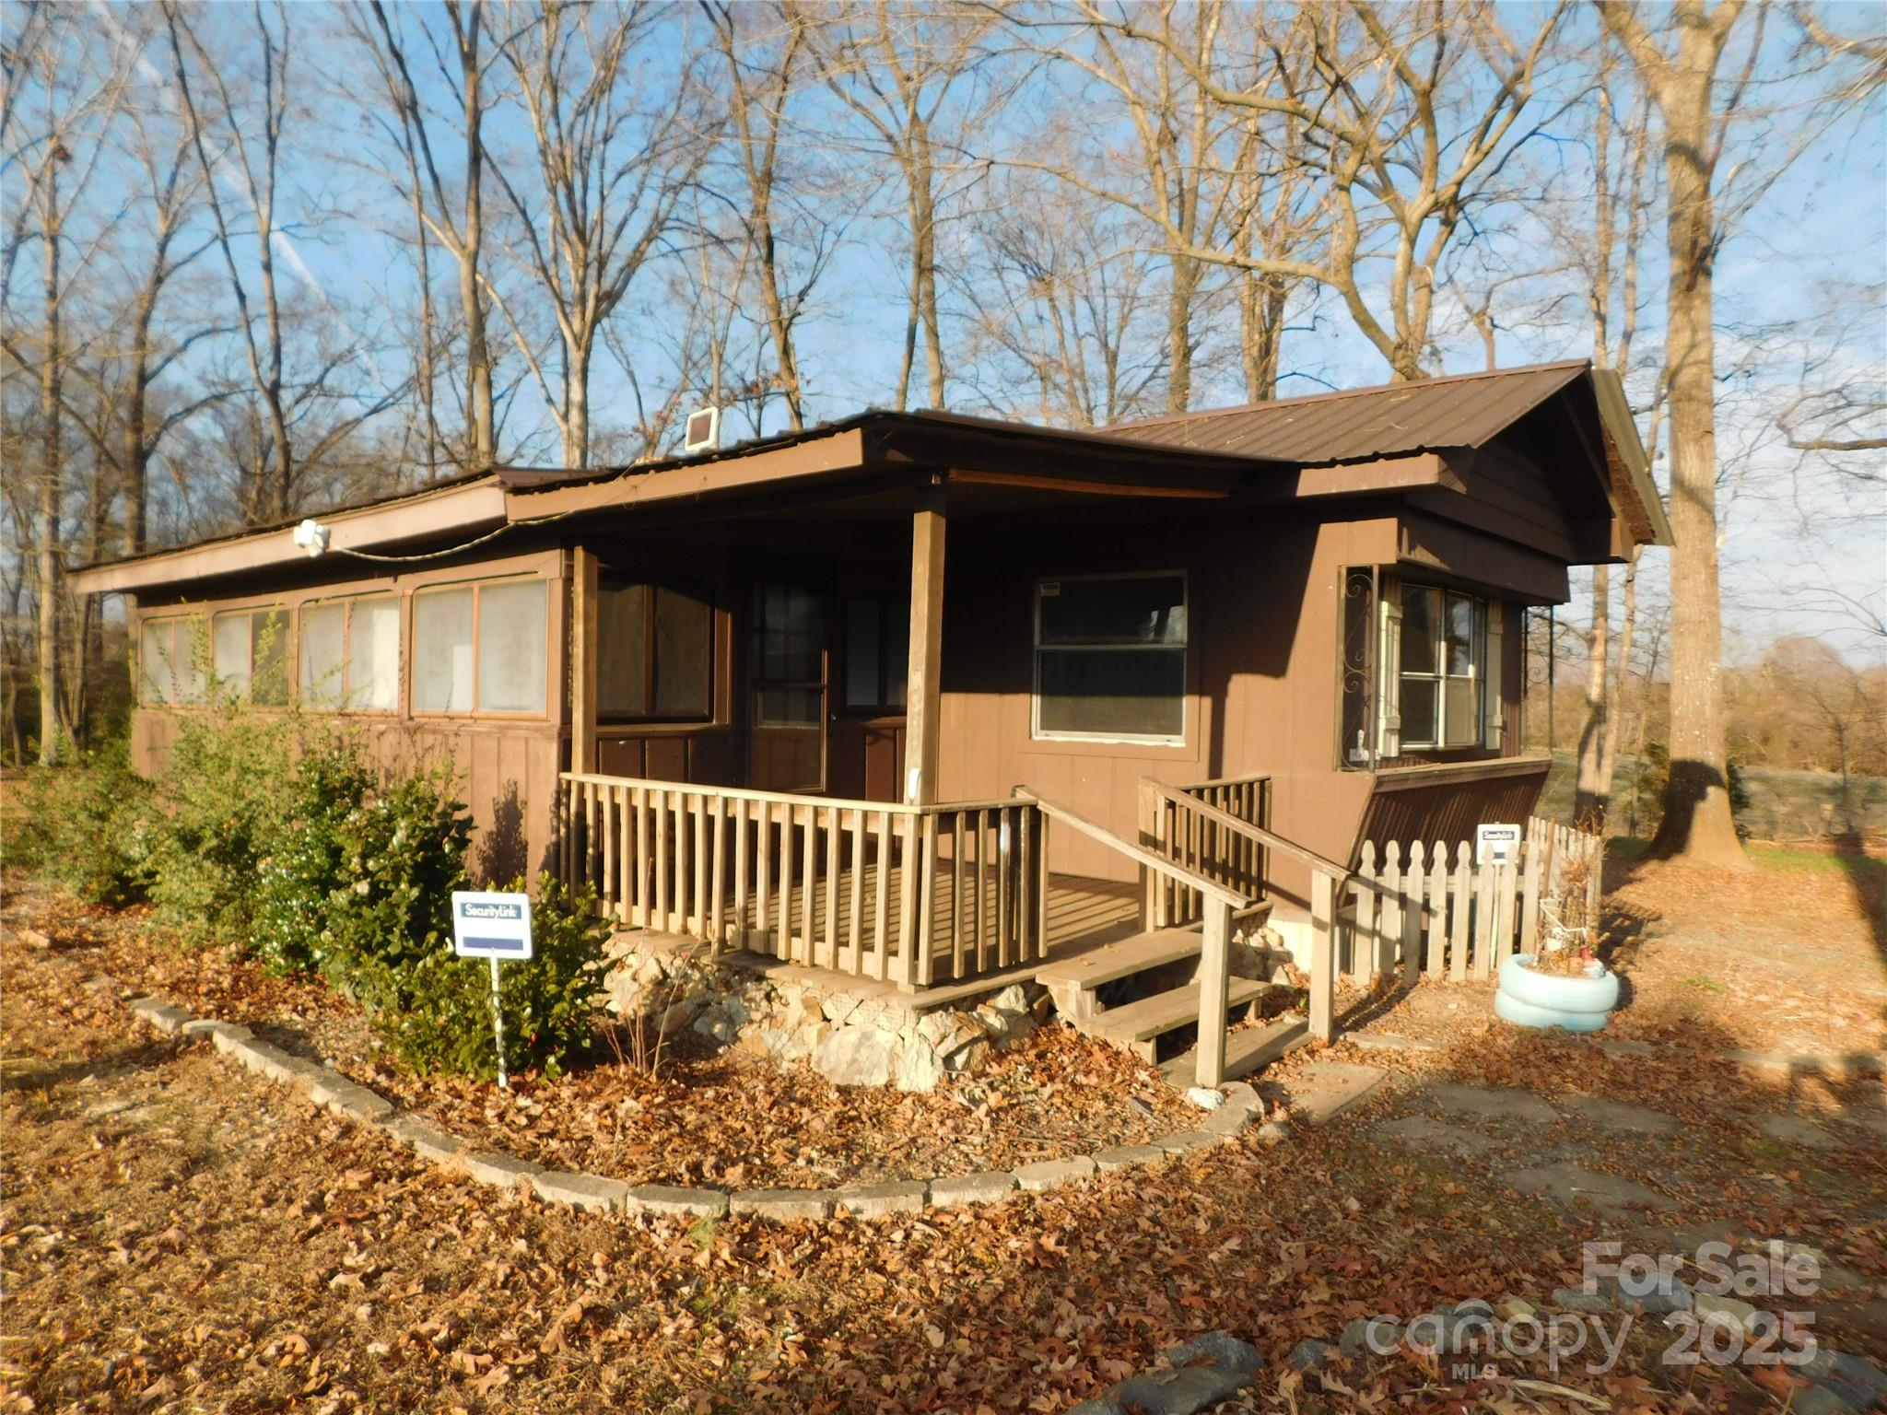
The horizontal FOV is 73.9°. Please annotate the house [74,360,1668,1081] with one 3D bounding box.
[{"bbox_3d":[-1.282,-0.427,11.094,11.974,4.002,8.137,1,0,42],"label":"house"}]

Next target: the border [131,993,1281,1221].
[{"bbox_3d":[-1.576,1.546,4.968,5.690,0.130,1.740,1,0,13],"label":"border"}]

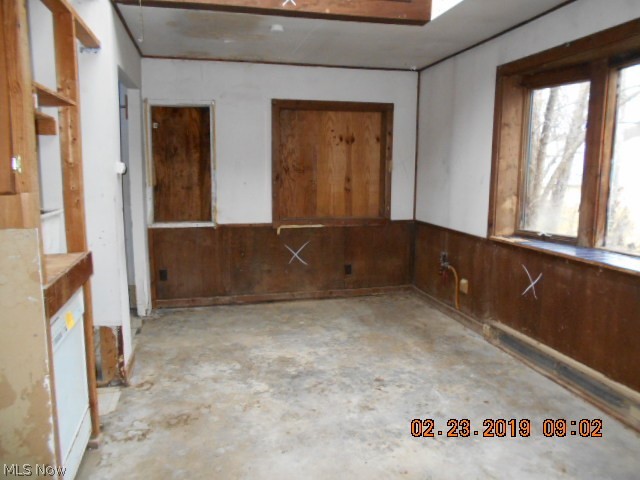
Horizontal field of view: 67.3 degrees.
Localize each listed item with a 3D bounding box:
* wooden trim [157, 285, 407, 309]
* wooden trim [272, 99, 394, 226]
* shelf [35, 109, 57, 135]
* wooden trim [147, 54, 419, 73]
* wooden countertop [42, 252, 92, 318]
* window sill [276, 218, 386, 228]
[{"bbox_3d":[-0.309,0.605,5.098,2.722,0.088,0.030,-2,9,-14],"label":"wooden trim"},{"bbox_3d":[0.147,-0.791,5.035,1.295,1.279,0.090,-2,9,-14],"label":"wooden trim"},{"bbox_3d":[-1.274,-0.539,2.207,0.130,0.100,0.120,-2,9,-14],"label":"shelf"},{"bbox_3d":[-0.303,-1.740,4.749,2.754,0.037,0.035,-2,9,-14],"label":"wooden trim"},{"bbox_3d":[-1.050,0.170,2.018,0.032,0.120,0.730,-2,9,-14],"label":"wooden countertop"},{"bbox_3d":[0.148,-0.194,5.098,1.295,0.083,0.060,-2,9,-14],"label":"window sill"}]

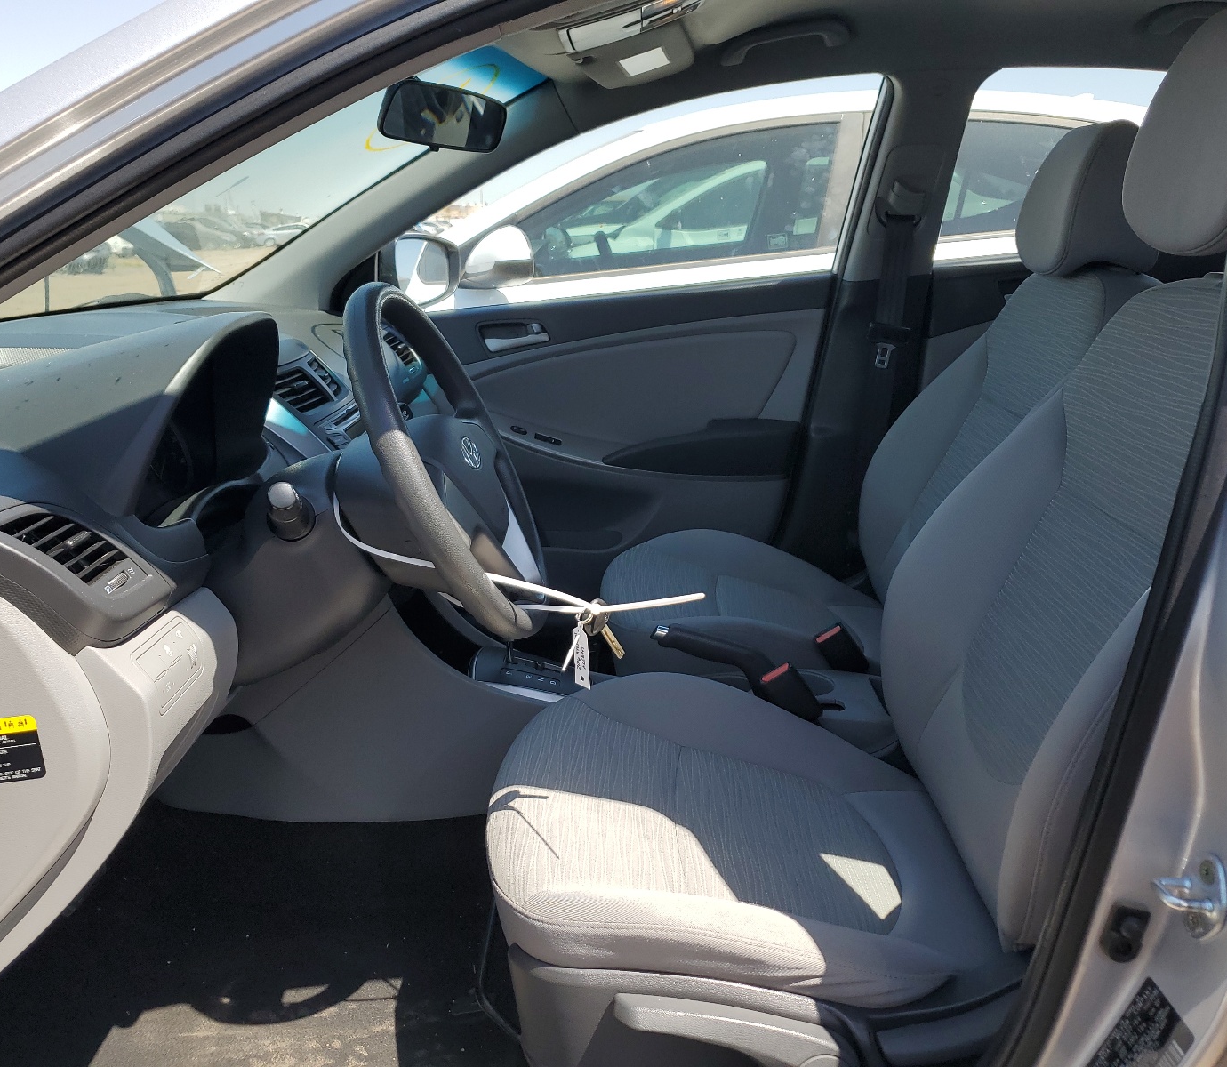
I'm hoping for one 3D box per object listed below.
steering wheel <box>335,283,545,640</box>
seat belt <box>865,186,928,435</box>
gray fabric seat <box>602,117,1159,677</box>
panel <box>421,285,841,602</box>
[{"bbox_3d":[-0.175,-0.060,1.040,0.110,0.370,0.370,-23,15,8],"label":"steering wheel"},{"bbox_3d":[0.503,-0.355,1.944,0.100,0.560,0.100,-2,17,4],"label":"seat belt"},{"bbox_3d":[0.402,-0.141,1.706,0.890,0.940,0.520,-2,17,4],"label":"gray fabric seat"},{"bbox_3d":[-0.033,-0.161,2.047,0.890,0.620,0.120,-2,17,4],"label":"panel"}]

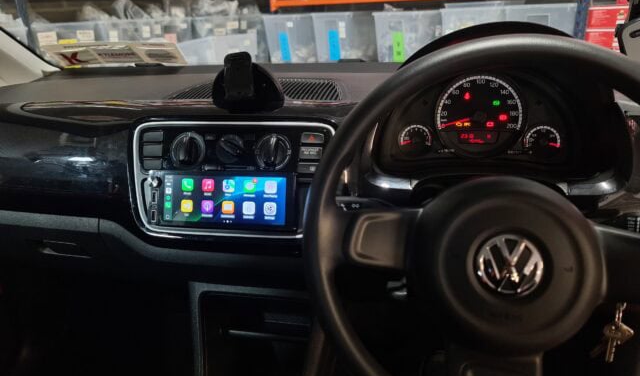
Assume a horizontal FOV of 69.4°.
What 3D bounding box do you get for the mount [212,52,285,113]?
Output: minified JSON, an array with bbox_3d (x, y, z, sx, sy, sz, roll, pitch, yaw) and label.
[{"bbox_3d":[-0.101,-0.146,0.645,0.096,0.074,0.072,0,23,7],"label":"mount"}]

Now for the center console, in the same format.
[{"bbox_3d":[-0.109,-0.012,0.620,0.258,0.148,0.060,2,2,7],"label":"center console"}]

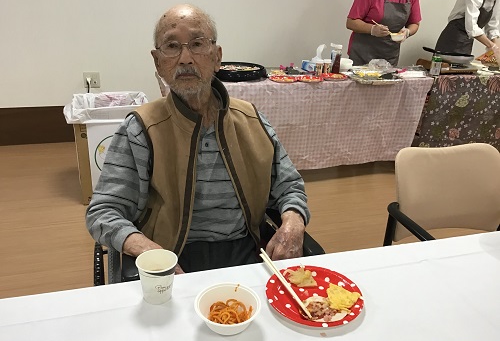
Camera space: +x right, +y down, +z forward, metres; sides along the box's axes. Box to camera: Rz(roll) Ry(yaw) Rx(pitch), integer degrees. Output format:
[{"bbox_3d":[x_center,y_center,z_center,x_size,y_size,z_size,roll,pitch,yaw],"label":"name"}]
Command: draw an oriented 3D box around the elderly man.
[{"bbox_3d":[-0.135,0.203,1.156,0.530,1.170,0.700,-3,23,-13],"label":"elderly man"}]

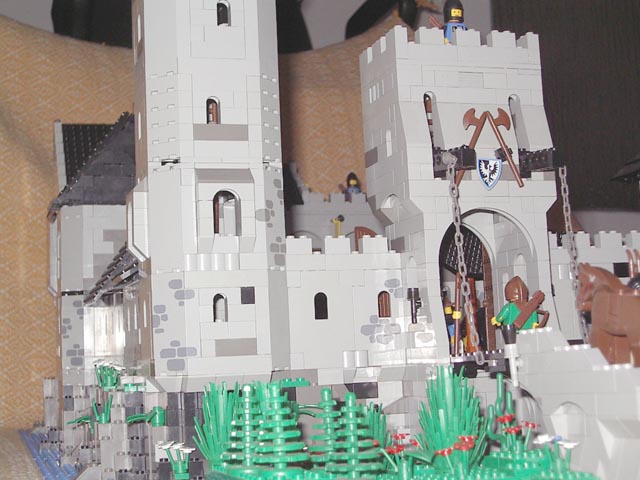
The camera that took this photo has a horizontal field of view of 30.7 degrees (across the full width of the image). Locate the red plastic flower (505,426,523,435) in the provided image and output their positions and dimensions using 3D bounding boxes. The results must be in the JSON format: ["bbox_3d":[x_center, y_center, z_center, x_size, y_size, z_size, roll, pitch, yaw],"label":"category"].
[{"bbox_3d":[0.091,0.089,0.547,0.008,0.004,0.008,-2,-8,0],"label":"red plastic flower"}]

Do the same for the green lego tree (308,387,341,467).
[{"bbox_3d":[0.004,0.085,0.527,0.024,0.039,0.024,0,-8,-18],"label":"green lego tree"}]

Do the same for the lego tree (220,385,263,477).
[{"bbox_3d":[-0.031,0.083,0.508,0.024,0.039,0.024,0,-8,-18],"label":"lego tree"}]

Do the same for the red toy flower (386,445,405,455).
[{"bbox_3d":[0.035,0.096,0.532,0.008,0.004,0.008,0,-8,-18],"label":"red toy flower"}]

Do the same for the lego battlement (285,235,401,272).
[{"bbox_3d":[0.013,0.008,0.701,0.072,0.021,0.008,0,-8,-18],"label":"lego battlement"}]

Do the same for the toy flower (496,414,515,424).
[{"bbox_3d":[0.088,0.085,0.553,0.008,0.004,0.008,-2,-8,0],"label":"toy flower"}]

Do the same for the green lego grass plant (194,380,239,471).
[{"bbox_3d":[-0.045,0.084,0.532,0.025,0.039,0.025,-1,-5,-17],"label":"green lego grass plant"}]

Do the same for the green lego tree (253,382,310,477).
[{"bbox_3d":[-0.017,0.080,0.488,0.024,0.039,0.024,-2,-8,0],"label":"green lego tree"}]

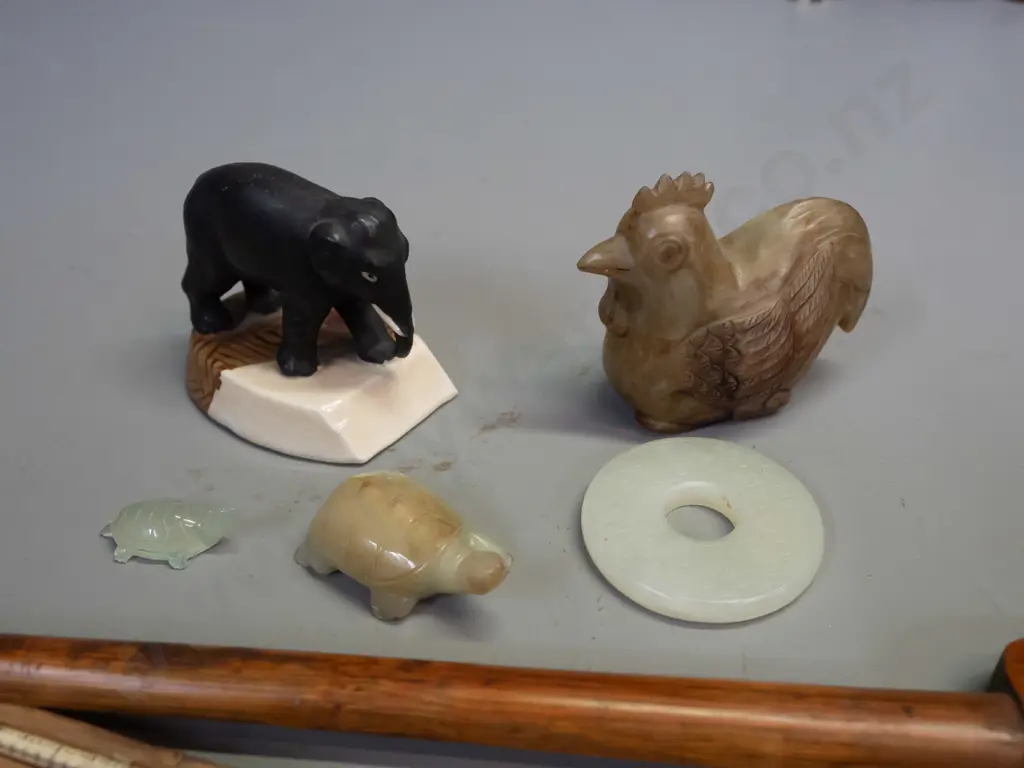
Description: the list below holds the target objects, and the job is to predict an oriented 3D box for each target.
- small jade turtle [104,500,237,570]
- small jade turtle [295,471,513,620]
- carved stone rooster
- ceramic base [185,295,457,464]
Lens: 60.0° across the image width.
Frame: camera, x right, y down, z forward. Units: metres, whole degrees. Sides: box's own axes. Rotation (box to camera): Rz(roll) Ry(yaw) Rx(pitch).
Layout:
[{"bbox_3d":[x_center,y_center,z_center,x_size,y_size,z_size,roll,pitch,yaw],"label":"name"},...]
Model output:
[{"bbox_3d":[-0.118,0.049,0.304,0.048,0.017,0.025,0,38,4],"label":"small jade turtle"},{"bbox_3d":[-0.032,0.039,0.244,0.067,0.030,0.039,17,44,24],"label":"small jade turtle"},{"bbox_3d":[0.067,-0.029,0.277,0.095,0.083,0.045,-9,39,-7],"label":"carved stone rooster"},{"bbox_3d":[-0.086,-0.011,0.374,0.114,0.021,0.084,24,46,30],"label":"ceramic base"}]

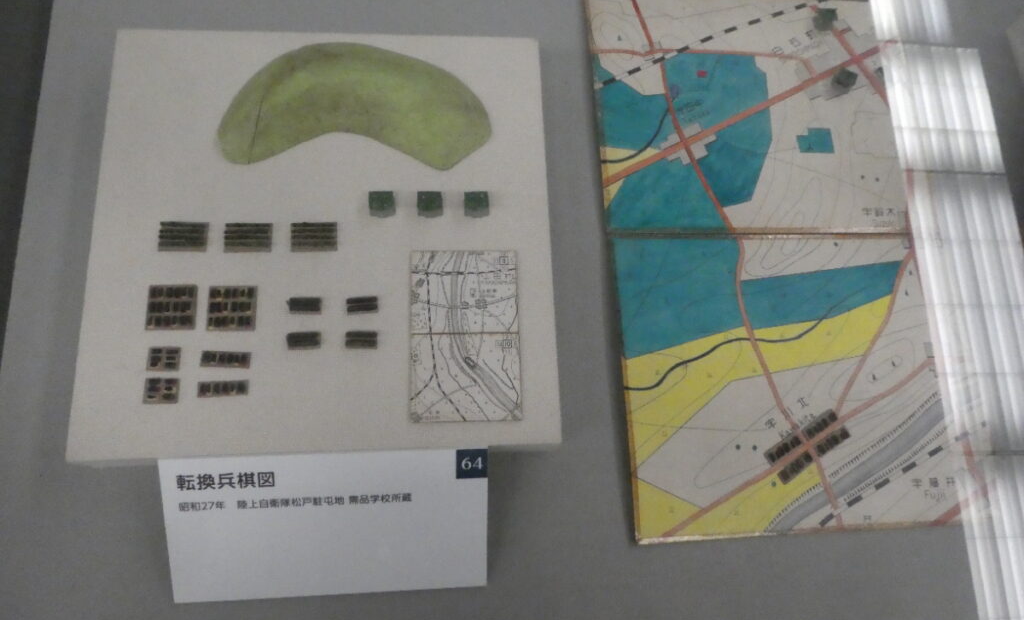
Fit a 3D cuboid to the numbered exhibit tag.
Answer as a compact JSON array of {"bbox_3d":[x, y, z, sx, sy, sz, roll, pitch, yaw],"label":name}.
[{"bbox_3d":[-0.116,0.138,0.455,0.200,0.004,0.100,-1,104,-6],"label":"numbered exhibit tag"}]

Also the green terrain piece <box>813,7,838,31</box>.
[{"bbox_3d":[0.268,-0.248,0.606,0.016,0.012,0.014,-3,75,-6],"label":"green terrain piece"}]

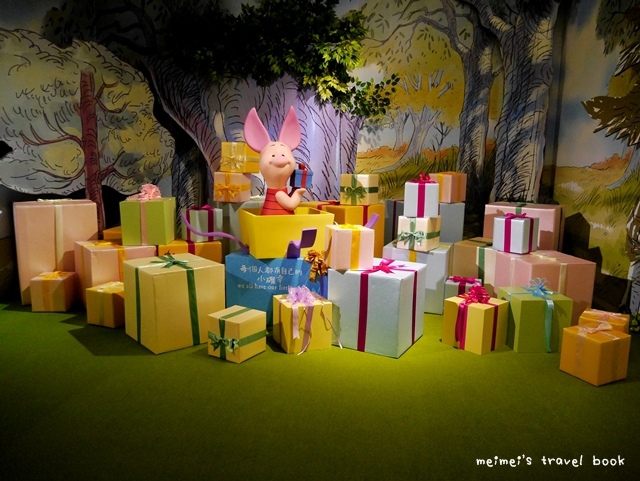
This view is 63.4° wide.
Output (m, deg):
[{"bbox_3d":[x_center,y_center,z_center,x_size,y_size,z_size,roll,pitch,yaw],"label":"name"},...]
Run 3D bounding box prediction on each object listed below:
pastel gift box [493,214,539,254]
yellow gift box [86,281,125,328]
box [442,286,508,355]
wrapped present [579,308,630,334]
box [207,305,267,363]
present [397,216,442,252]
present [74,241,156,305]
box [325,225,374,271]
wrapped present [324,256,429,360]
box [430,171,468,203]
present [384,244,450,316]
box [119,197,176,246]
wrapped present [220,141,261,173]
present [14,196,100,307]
[{"bbox_3d":[1.623,-0.054,4.289,0.261,0.276,0.261,-8,13,-43],"label":"pastel gift box"},{"bbox_3d":[-1.575,0.482,3.943,0.257,0.270,0.257,4,10,21],"label":"yellow gift box"},{"bbox_3d":[1.207,0.618,4.017,0.341,0.394,0.343,-7,12,-41],"label":"box"},{"bbox_3d":[1.876,0.618,3.425,0.257,0.268,0.257,8,11,36],"label":"wrapped present"},{"bbox_3d":[-0.597,0.679,3.770,0.291,0.294,0.298,7,11,31],"label":"box"},{"bbox_3d":[0.826,-0.062,4.297,0.263,0.263,0.263,7,11,34],"label":"present"},{"bbox_3d":[-1.753,0.291,4.475,0.523,0.523,0.523,-6,12,-37],"label":"present"},{"bbox_3d":[0.232,0.049,4.048,0.301,0.305,0.299,-1,9,-13],"label":"box"},{"bbox_3d":[0.413,0.449,3.648,0.502,0.530,0.513,6,11,28],"label":"wrapped present"},{"bbox_3d":[1.241,-0.510,5.046,0.262,0.269,0.262,-7,12,-42],"label":"box"},{"bbox_3d":[0.878,0.303,4.602,0.522,0.522,0.516,4,10,20],"label":"present"},{"bbox_3d":[-1.646,-0.194,4.998,0.399,0.433,0.405,0,9,-4],"label":"box"},{"bbox_3d":[-0.720,-0.763,4.777,0.261,0.261,0.261,5,10,27],"label":"wrapped present"},{"bbox_3d":[-2.379,0.079,4.725,0.620,0.847,0.510,-4,11,-29],"label":"present"}]

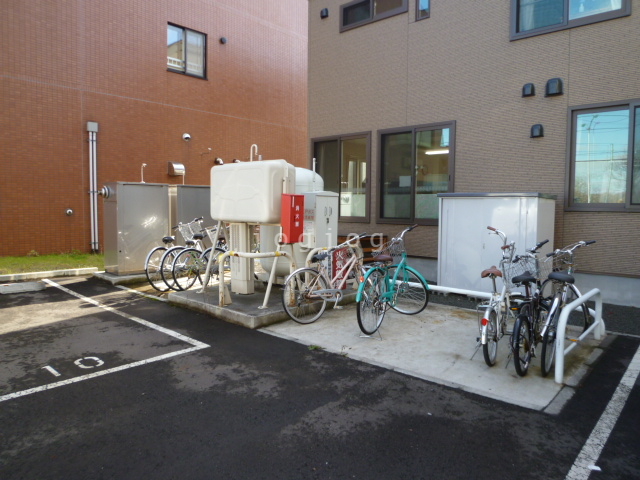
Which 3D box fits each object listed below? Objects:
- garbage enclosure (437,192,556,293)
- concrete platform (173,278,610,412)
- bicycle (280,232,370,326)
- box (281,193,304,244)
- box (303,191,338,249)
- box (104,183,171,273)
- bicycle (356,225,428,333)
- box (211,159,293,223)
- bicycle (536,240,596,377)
[{"bbox_3d":[2.894,0.036,7.375,1.558,1.617,0.956,5,6,42],"label":"garbage enclosure"},{"bbox_3d":[0.490,0.913,5.845,5.321,0.191,2.528,5,6,42],"label":"concrete platform"},{"bbox_3d":[0.164,0.456,5.431,1.480,1.040,0.570,-3,6,-40],"label":"bicycle"},{"bbox_3d":[-0.337,-0.265,5.611,0.160,0.594,0.237,5,6,41],"label":"box"},{"bbox_3d":[0.003,-0.300,6.612,0.280,0.815,0.484,5,6,41],"label":"box"},{"bbox_3d":[-3.464,-0.244,8.422,0.514,1.624,1.014,5,6,42],"label":"box"},{"bbox_3d":[0.790,0.447,5.125,0.620,1.120,1.520,4,6,33],"label":"bicycle"},{"bbox_3d":[-0.985,-0.658,6.371,1.360,0.816,0.507,5,6,42],"label":"box"},{"bbox_3d":[2.260,0.587,4.215,0.551,1.103,1.720,4,6,36],"label":"bicycle"}]

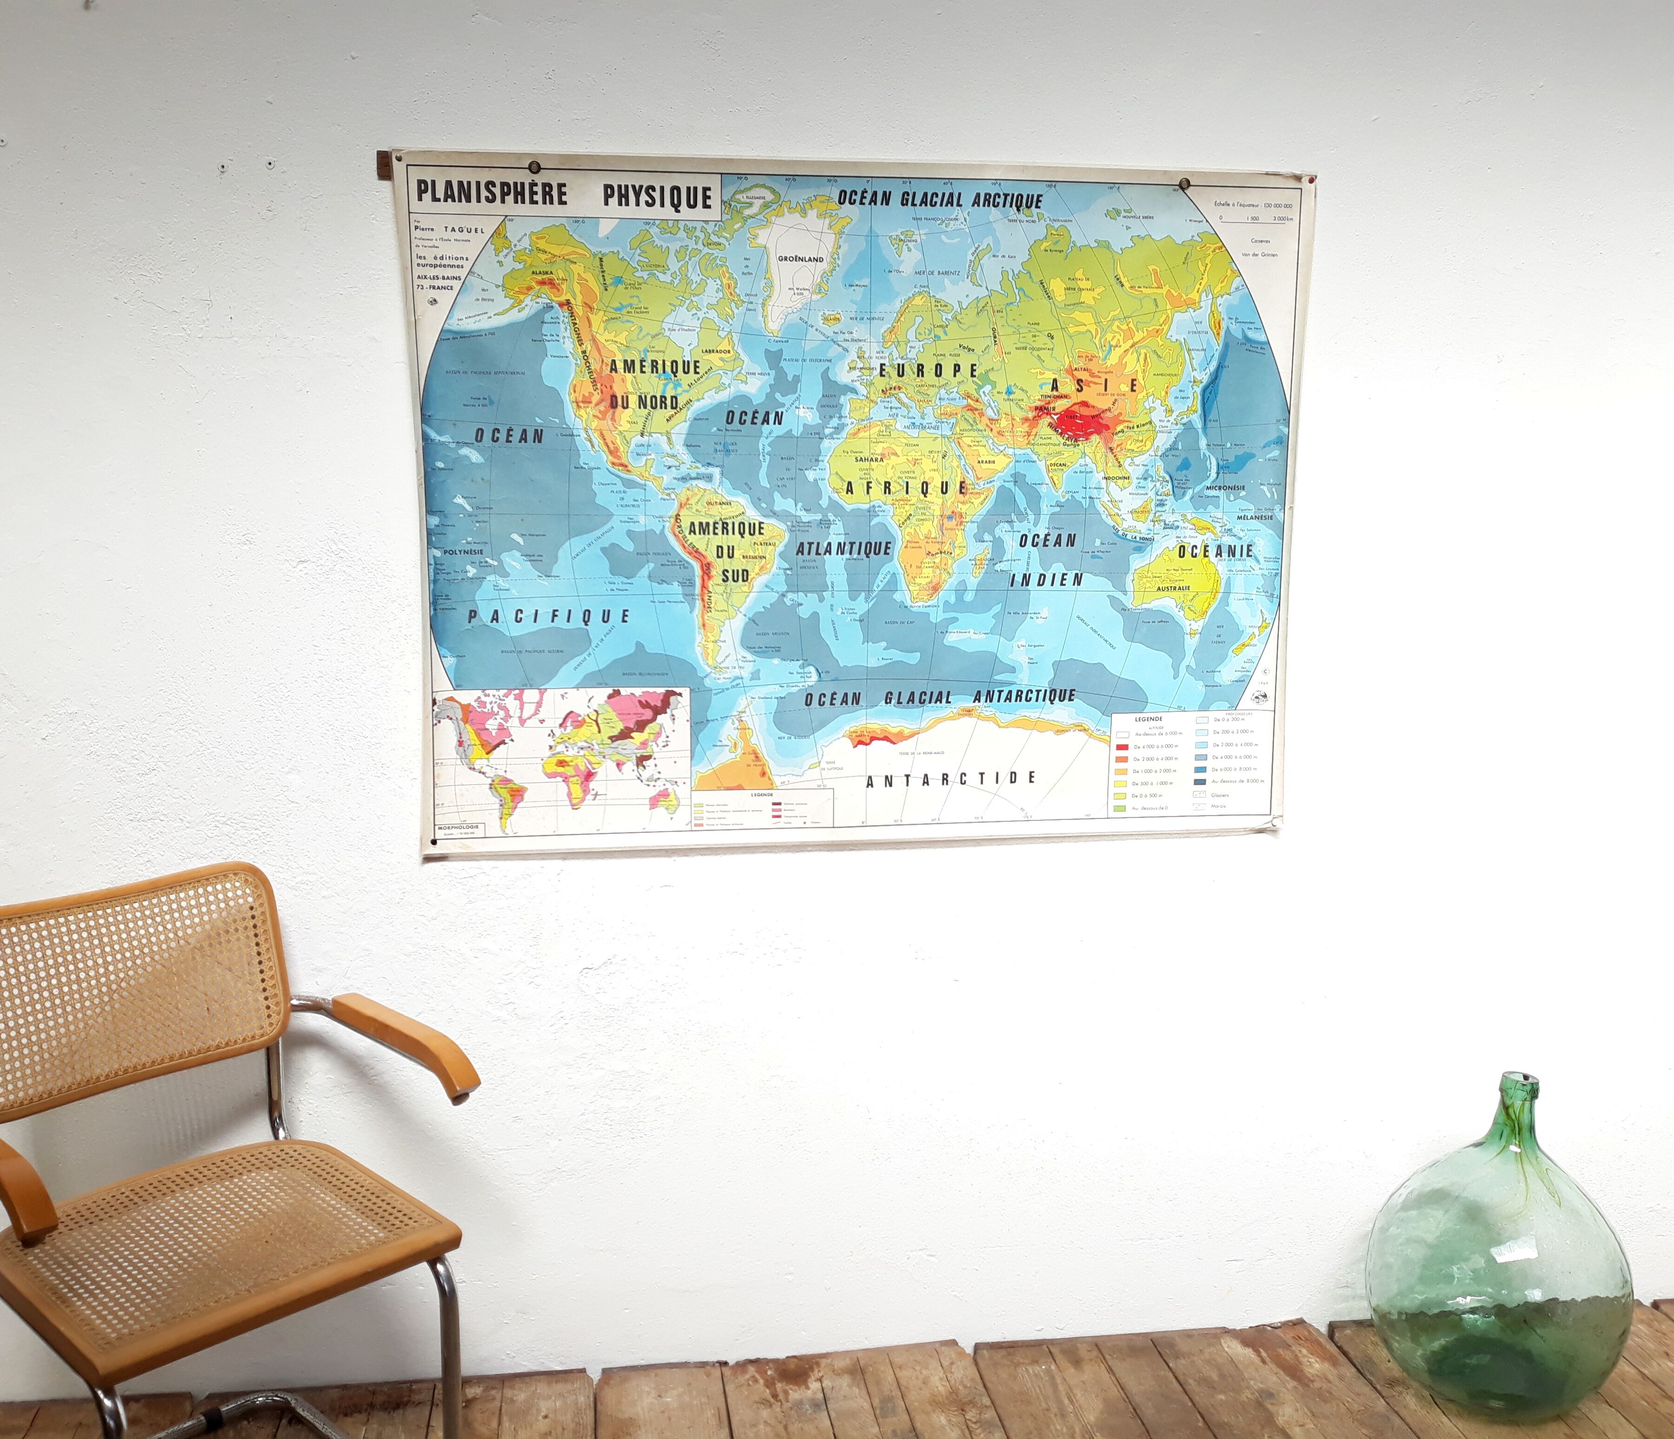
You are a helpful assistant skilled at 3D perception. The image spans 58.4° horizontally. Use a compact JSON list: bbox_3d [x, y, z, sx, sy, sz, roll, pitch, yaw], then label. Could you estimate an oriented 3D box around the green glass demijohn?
[{"bbox_3d":[1.036,0.804,2.333,0.383,0.505,0.383,-1,9,-7],"label":"green glass demijohn"}]

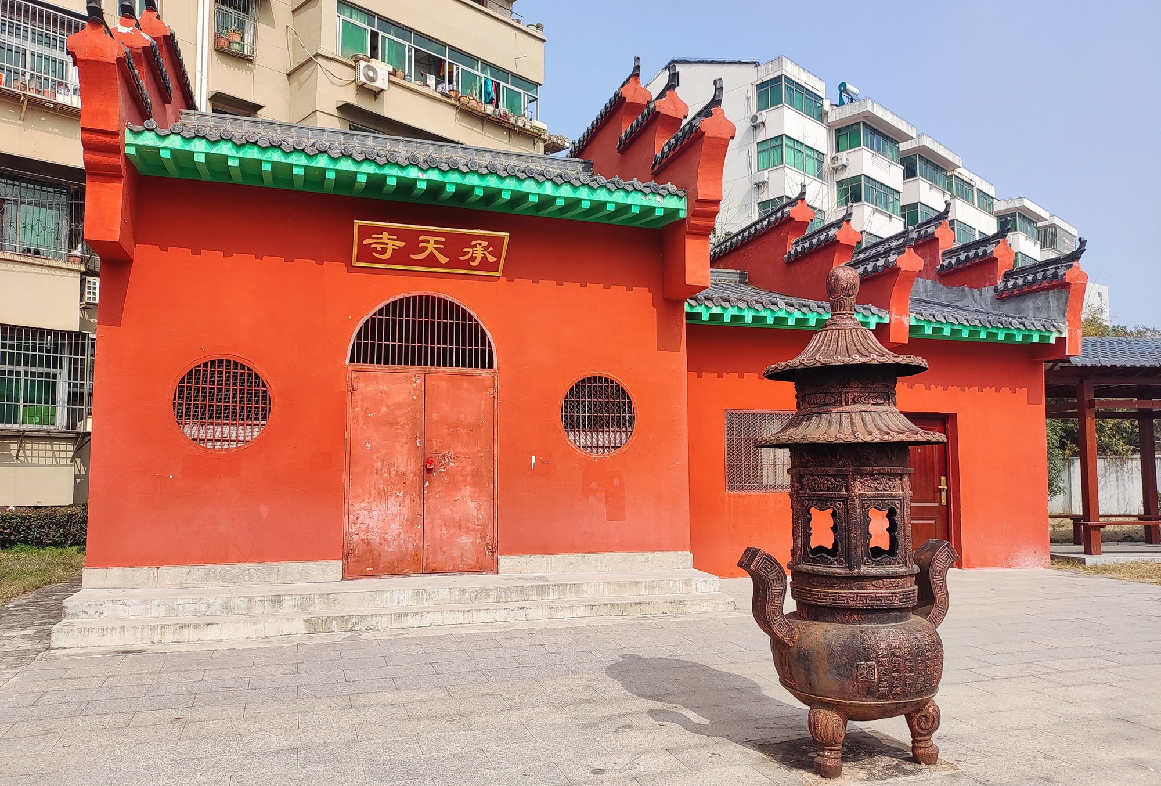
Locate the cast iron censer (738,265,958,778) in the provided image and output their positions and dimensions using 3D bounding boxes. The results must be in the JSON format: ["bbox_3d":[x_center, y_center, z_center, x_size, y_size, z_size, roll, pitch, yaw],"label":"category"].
[{"bbox_3d":[1.388,0.579,4.311,1.310,2.500,0.920,2,-5,-18],"label":"cast iron censer"}]

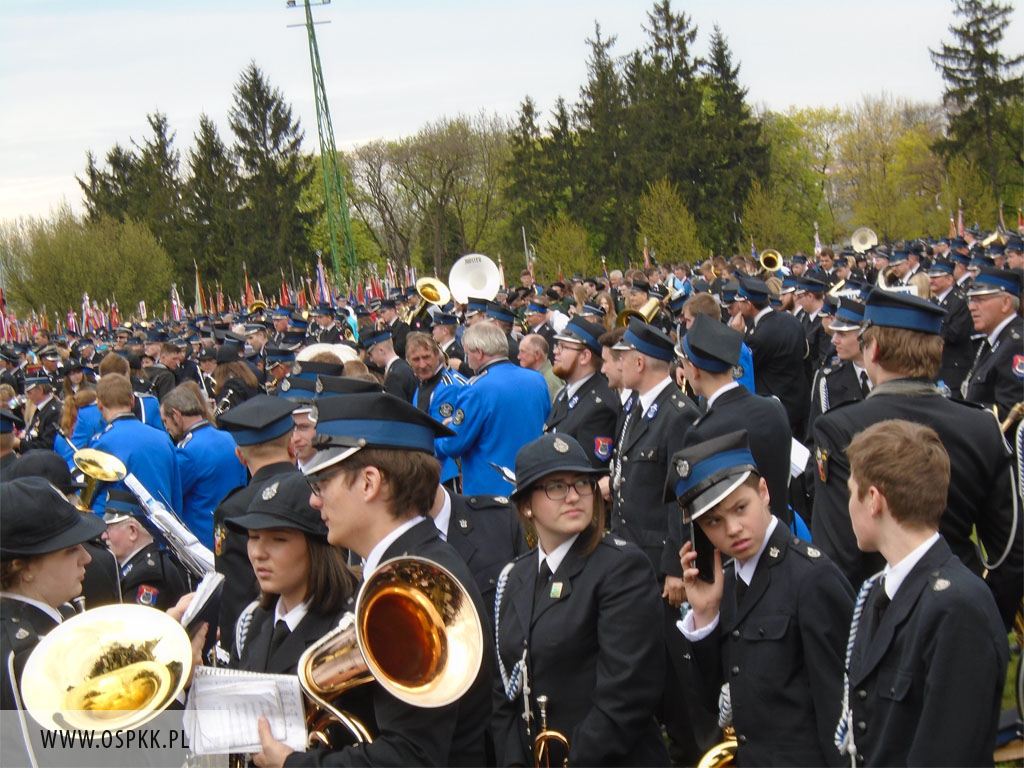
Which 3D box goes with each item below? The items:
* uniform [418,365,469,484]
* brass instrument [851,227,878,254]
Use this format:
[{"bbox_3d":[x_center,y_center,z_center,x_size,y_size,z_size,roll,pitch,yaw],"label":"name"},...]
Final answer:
[{"bbox_3d":[-0.304,0.199,11.200,0.270,0.600,0.440,-8,3,-37],"label":"uniform"},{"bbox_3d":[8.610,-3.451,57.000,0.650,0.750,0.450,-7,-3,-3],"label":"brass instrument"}]

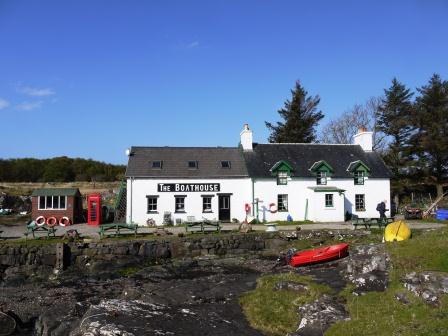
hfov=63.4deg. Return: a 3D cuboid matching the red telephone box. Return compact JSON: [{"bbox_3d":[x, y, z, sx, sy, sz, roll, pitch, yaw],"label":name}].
[{"bbox_3d":[-9.911,3.176,27.800,0.920,2.460,0.920,0,-2,-10],"label":"red telephone box"}]

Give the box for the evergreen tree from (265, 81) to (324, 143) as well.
[{"bbox_3d":[9.100,-3.300,46.000,8.300,15.500,8.300,0,-2,0],"label":"evergreen tree"}]

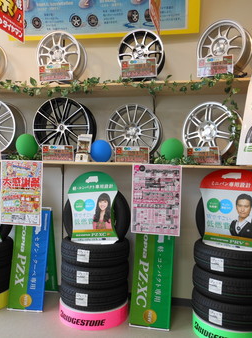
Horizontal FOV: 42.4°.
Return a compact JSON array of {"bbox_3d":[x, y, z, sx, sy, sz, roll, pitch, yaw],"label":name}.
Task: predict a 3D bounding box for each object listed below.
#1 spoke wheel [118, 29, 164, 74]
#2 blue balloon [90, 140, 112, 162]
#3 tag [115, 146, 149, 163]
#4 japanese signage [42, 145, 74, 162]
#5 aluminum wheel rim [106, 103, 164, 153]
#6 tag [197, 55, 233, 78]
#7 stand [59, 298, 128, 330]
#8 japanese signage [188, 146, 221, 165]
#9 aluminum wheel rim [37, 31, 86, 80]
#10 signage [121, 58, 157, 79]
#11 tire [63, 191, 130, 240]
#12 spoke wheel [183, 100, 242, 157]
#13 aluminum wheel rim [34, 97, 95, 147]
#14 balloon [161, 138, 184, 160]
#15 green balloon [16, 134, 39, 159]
[{"bbox_3d":[0.129,-0.906,2.622,0.365,0.365,0.170,2,1,12],"label":"spoke wheel"},{"bbox_3d":[-0.213,-0.155,2.766,0.182,0.189,0.182,1,3,0],"label":"blue balloon"},{"bbox_3d":[0.045,-0.106,2.417,0.258,0.122,0.010,2,1,12],"label":"tag"},{"bbox_3d":[-0.531,-0.126,2.540,0.261,0.128,0.010,2,1,12],"label":"japanese signage"},{"bbox_3d":[0.071,-0.299,2.663,0.432,0.432,0.205,2,1,12],"label":"aluminum wheel rim"},{"bbox_3d":[0.628,-0.728,2.300,0.252,0.130,0.010,-1,0,12],"label":"tag"},{"bbox_3d":[-0.280,1.219,2.934,0.617,0.146,0.617,1,3,0],"label":"stand"},{"bbox_3d":[0.602,-0.105,2.546,0.255,0.131,0.012,3,-4,32],"label":"japanese signage"},{"bbox_3d":[-0.569,-1.001,2.925,0.397,0.397,0.190,2,4,11],"label":"aluminum wheel rim"},{"bbox_3d":[0.104,-0.799,2.573,0.287,0.140,0.012,2,-4,16],"label":"signage"},{"bbox_3d":[-0.248,0.379,2.830,0.580,0.580,0.170,1,0,1],"label":"tire"},{"bbox_3d":[0.708,-0.318,2.667,0.437,0.437,0.190,4,7,35],"label":"spoke wheel"},{"bbox_3d":[-0.520,-0.347,2.794,0.492,0.492,0.218,2,1,11],"label":"aluminum wheel rim"},{"bbox_3d":[0.378,-0.160,2.652,0.184,0.187,0.184,2,3,11],"label":"balloon"},{"bbox_3d":[-0.824,-0.193,2.708,0.181,0.198,0.181,0,4,-17],"label":"green balloon"}]

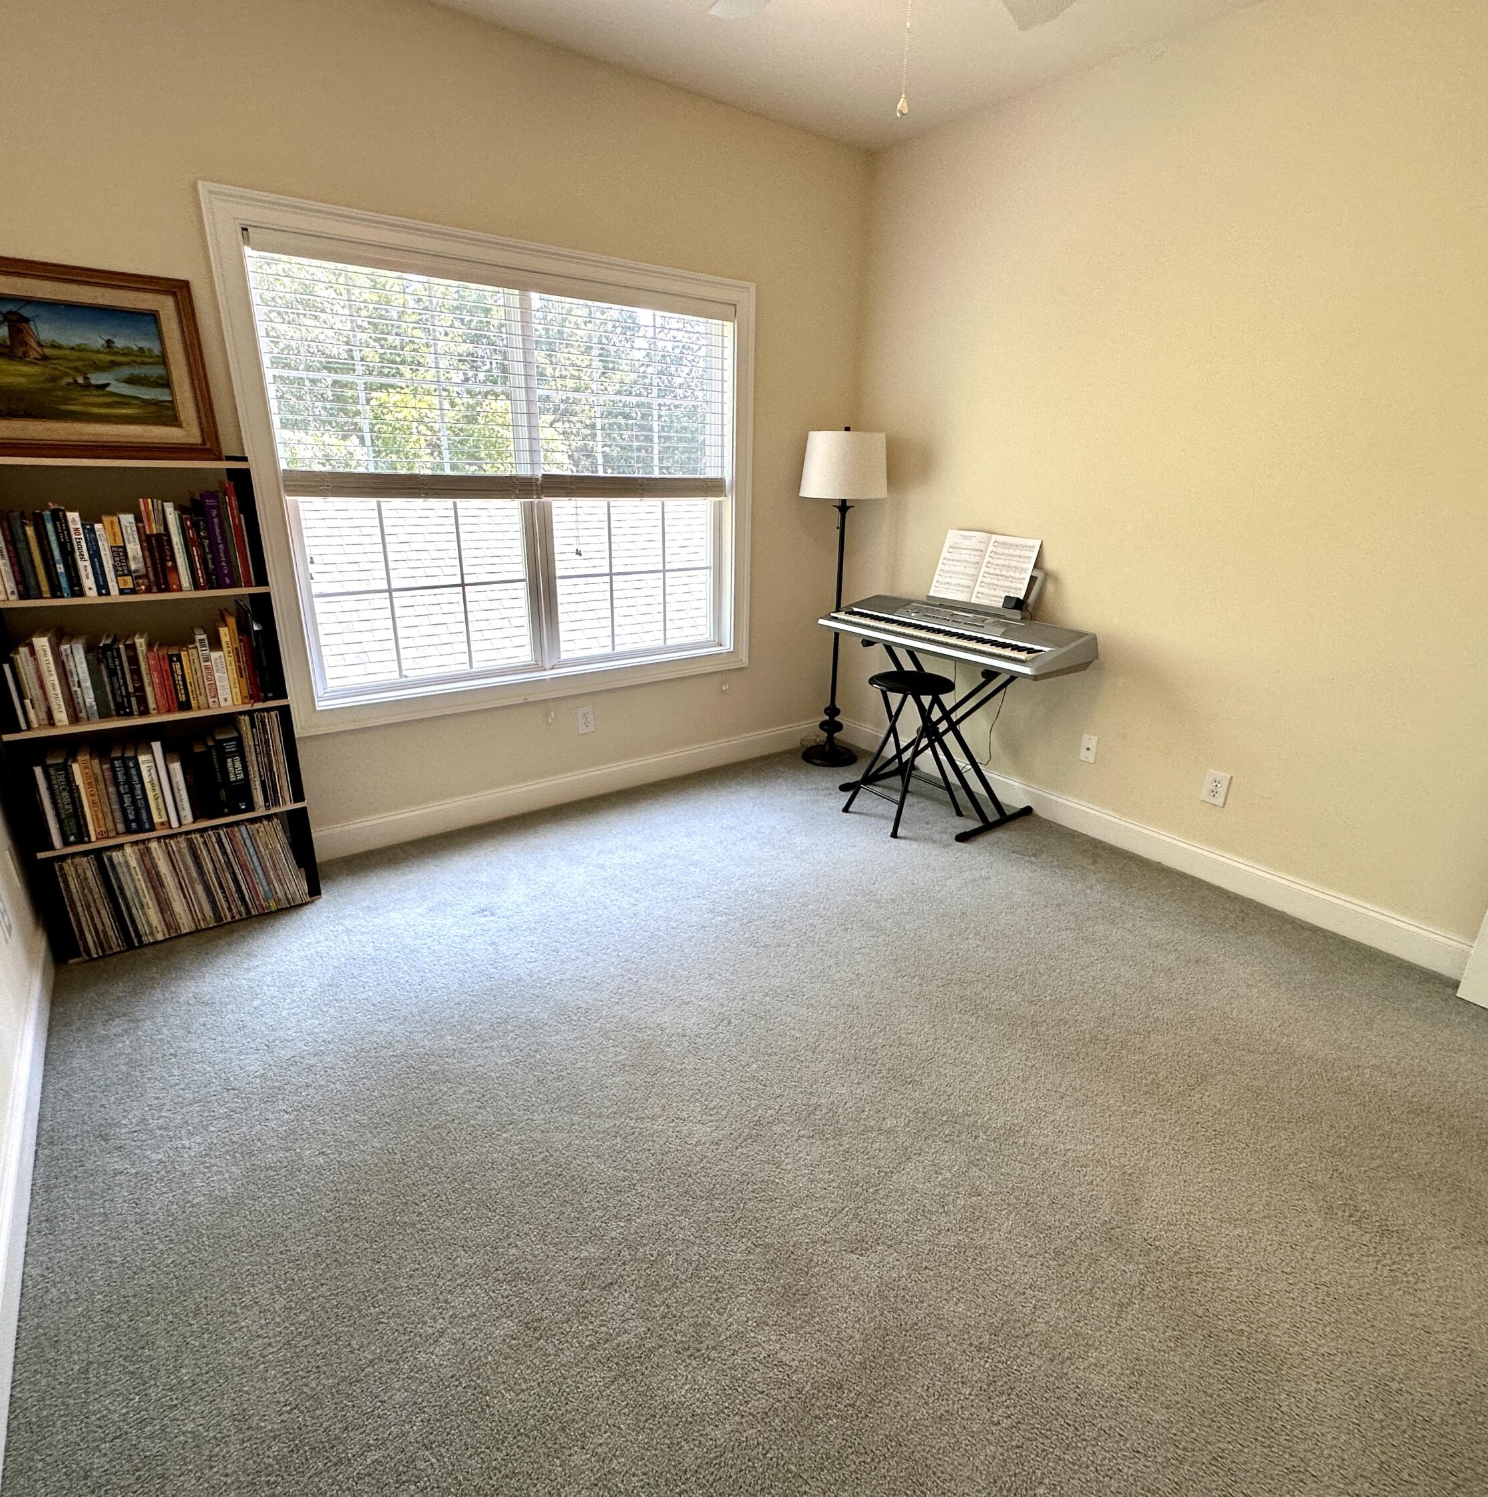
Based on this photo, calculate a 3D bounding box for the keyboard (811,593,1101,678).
[{"bbox_3d":[0.854,-0.503,3.466,0.388,0.134,1.174,-13,24,-35],"label":"keyboard"}]

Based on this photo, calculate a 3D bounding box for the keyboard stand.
[{"bbox_3d":[0.874,-0.087,3.538,0.496,0.701,0.698,-13,24,-35],"label":"keyboard stand"}]

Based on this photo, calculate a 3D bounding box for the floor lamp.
[{"bbox_3d":[0.466,-0.698,3.911,0.410,1.591,0.410,1,19,0],"label":"floor lamp"}]

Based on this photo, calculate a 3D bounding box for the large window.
[{"bbox_3d":[-0.775,-1.005,3.139,1.978,1.653,0.111,-13,24,-35],"label":"large window"}]

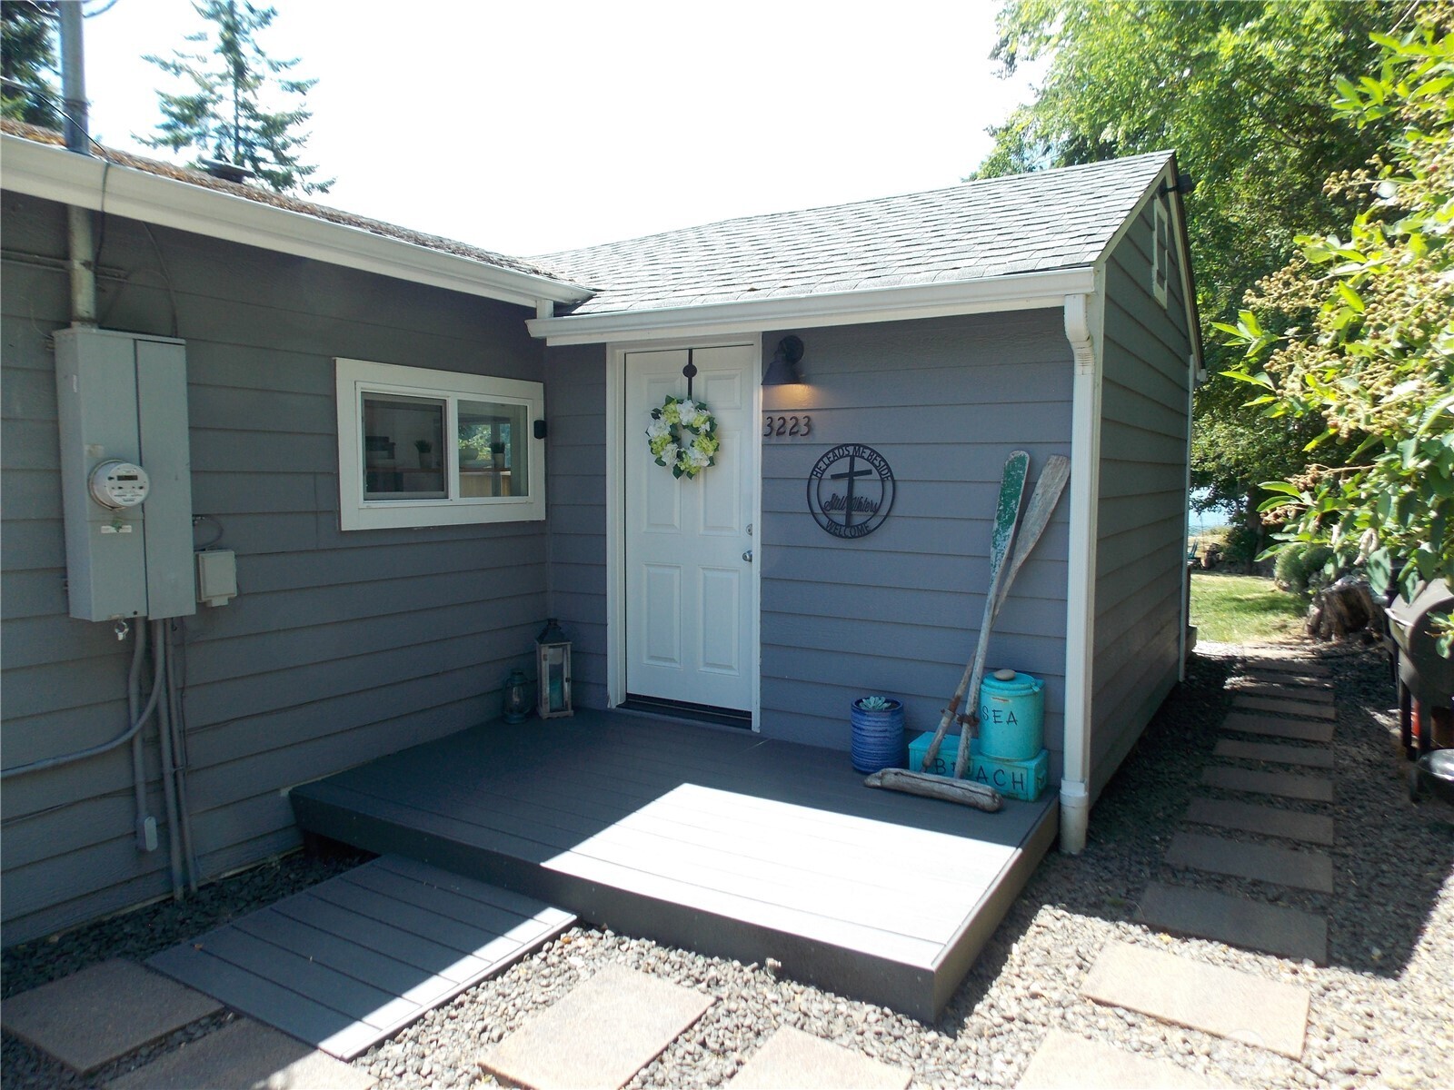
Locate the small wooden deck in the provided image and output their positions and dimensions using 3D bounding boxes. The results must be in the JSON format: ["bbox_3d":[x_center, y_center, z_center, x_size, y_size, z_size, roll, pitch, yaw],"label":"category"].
[{"bbox_3d":[-0.167,1.176,4.319,2.912,0.183,1.929,3,5,31],"label":"small wooden deck"}]

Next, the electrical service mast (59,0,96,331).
[{"bbox_3d":[-2.334,-1.486,3.460,0.070,1.420,0.070,3,5,31],"label":"electrical service mast"}]

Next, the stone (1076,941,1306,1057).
[{"bbox_3d":[1.474,1.434,3.041,0.602,0.045,0.420,3,5,32],"label":"stone"}]

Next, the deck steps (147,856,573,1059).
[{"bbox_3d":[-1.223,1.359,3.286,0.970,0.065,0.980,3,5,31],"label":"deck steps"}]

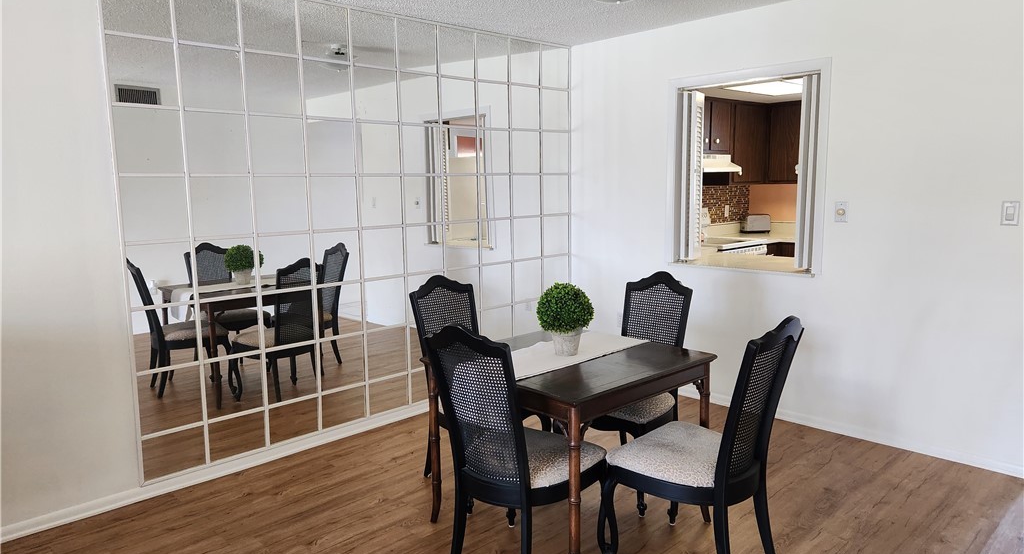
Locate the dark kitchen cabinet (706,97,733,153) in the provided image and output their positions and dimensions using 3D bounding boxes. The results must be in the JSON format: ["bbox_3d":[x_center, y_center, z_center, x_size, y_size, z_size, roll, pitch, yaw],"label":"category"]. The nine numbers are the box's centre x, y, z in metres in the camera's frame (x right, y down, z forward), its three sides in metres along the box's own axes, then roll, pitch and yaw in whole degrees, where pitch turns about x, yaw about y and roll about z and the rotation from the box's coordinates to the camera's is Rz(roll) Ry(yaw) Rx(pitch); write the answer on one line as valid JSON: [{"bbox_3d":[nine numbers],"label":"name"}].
[{"bbox_3d":[1.638,-1.335,6.066,0.750,0.488,0.325,-9,11,-44],"label":"dark kitchen cabinet"}]

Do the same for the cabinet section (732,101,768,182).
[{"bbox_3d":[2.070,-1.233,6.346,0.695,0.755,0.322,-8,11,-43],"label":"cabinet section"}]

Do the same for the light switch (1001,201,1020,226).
[{"bbox_3d":[2.349,-0.299,3.209,0.012,0.114,0.070,-9,11,-44],"label":"light switch"}]

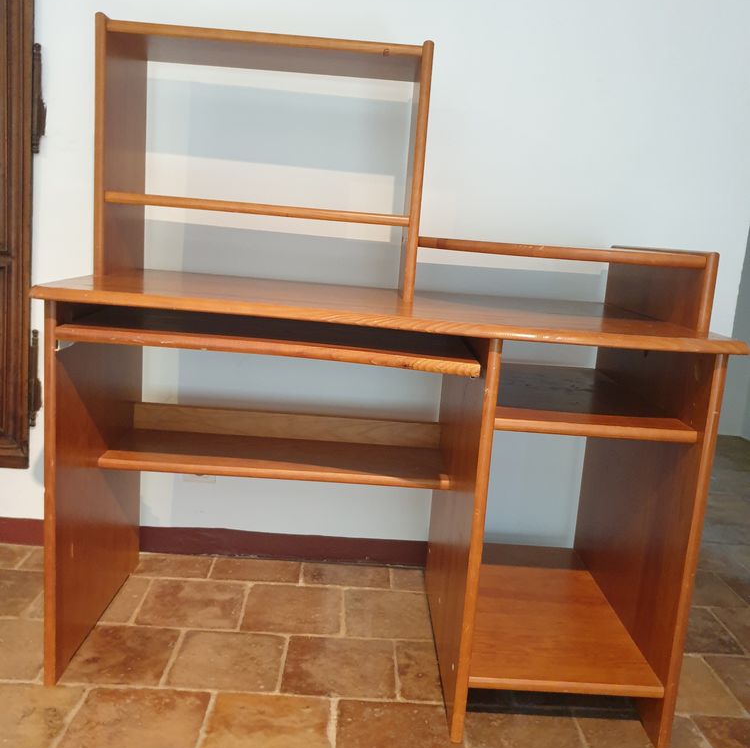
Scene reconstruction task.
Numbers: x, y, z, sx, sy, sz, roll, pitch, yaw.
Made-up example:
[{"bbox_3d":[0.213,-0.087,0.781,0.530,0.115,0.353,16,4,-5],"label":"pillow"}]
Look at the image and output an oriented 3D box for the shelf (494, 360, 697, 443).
[{"bbox_3d":[0.365,0.043,1.538,0.343,0.018,0.578,4,10,-2],"label":"shelf"}]

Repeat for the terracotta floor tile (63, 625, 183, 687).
[{"bbox_3d":[-0.528,0.582,1.537,0.223,0.020,0.208,4,10,-2],"label":"terracotta floor tile"}]

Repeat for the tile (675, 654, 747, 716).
[{"bbox_3d":[0.611,0.649,1.556,0.217,0.020,0.214,4,10,-1],"label":"tile"}]

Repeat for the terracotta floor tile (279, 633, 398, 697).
[{"bbox_3d":[-0.070,0.612,1.553,0.224,0.020,0.209,4,10,-2],"label":"terracotta floor tile"}]

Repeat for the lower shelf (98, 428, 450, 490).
[{"bbox_3d":[-0.207,0.187,1.667,0.724,0.020,0.247,4,10,-1],"label":"lower shelf"}]

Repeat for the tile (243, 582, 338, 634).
[{"bbox_3d":[-0.190,0.564,1.777,0.220,0.020,0.218,4,10,-2],"label":"tile"}]

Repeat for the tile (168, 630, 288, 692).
[{"bbox_3d":[-0.296,0.590,1.525,0.216,0.020,0.202,4,10,-1],"label":"tile"}]

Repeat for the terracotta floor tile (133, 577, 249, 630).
[{"bbox_3d":[-0.425,0.549,1.764,0.226,0.020,0.213,4,10,-2],"label":"terracotta floor tile"}]

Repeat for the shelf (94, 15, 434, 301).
[{"bbox_3d":[-0.226,-0.440,1.602,0.644,0.494,0.267,4,10,-1],"label":"shelf"}]

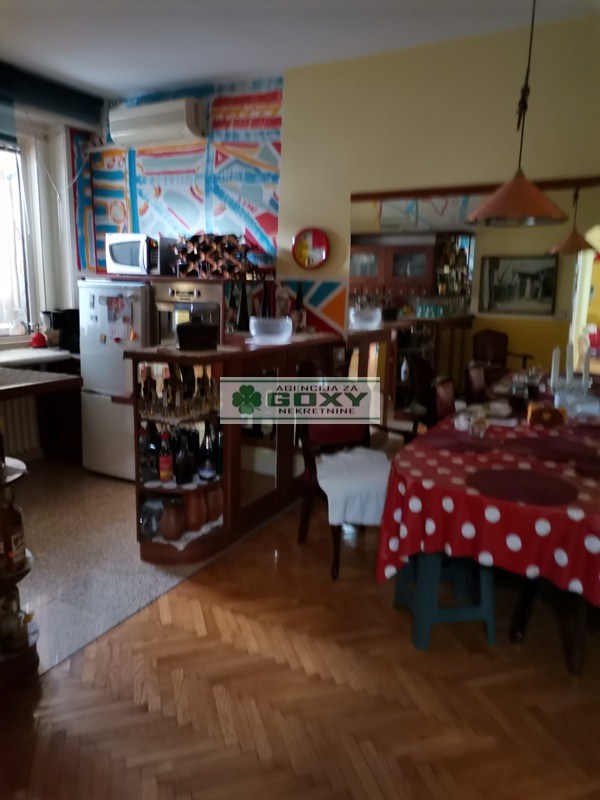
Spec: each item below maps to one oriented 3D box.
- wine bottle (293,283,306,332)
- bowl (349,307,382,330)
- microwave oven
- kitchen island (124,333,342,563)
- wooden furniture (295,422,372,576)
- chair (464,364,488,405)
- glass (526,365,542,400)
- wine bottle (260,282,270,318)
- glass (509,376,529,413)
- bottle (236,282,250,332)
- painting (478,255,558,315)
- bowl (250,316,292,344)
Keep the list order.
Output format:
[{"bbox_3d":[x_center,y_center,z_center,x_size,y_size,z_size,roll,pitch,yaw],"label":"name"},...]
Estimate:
[{"bbox_3d":[0.000,-0.602,3.964,0.080,0.333,0.080,1,11,0],"label":"wine bottle"},{"bbox_3d":[0.529,-0.654,4.850,0.255,0.160,0.255,1,10,0],"label":"bowl"},{"bbox_3d":[-1.054,-1.013,4.218,0.465,0.269,0.360,6,12,24],"label":"microwave oven"},{"bbox_3d":[-0.292,0.169,3.749,0.441,1.063,1.750,6,12,28],"label":"kitchen island"},{"bbox_3d":[0.273,0.361,3.122,0.460,0.930,0.550,-3,11,-19],"label":"wooden furniture"},{"bbox_3d":[1.436,0.233,4.139,0.520,0.900,0.470,6,12,26],"label":"chair"},{"bbox_3d":[1.502,-0.106,3.850,0.085,0.190,0.085,6,12,26],"label":"glass"},{"bbox_3d":[-0.248,-0.683,4.320,0.080,0.340,0.080,1,10,0],"label":"wine bottle"},{"bbox_3d":[1.179,-0.028,3.233,0.083,0.183,0.083,7,12,28],"label":"glass"},{"bbox_3d":[-0.392,-0.641,4.173,0.080,0.337,0.080,7,12,28],"label":"bottle"},{"bbox_3d":[2.478,-1.312,6.855,0.855,0.666,0.040,8,13,30],"label":"painting"},{"bbox_3d":[-0.176,-0.427,3.609,0.255,0.155,0.255,1,10,0],"label":"bowl"}]

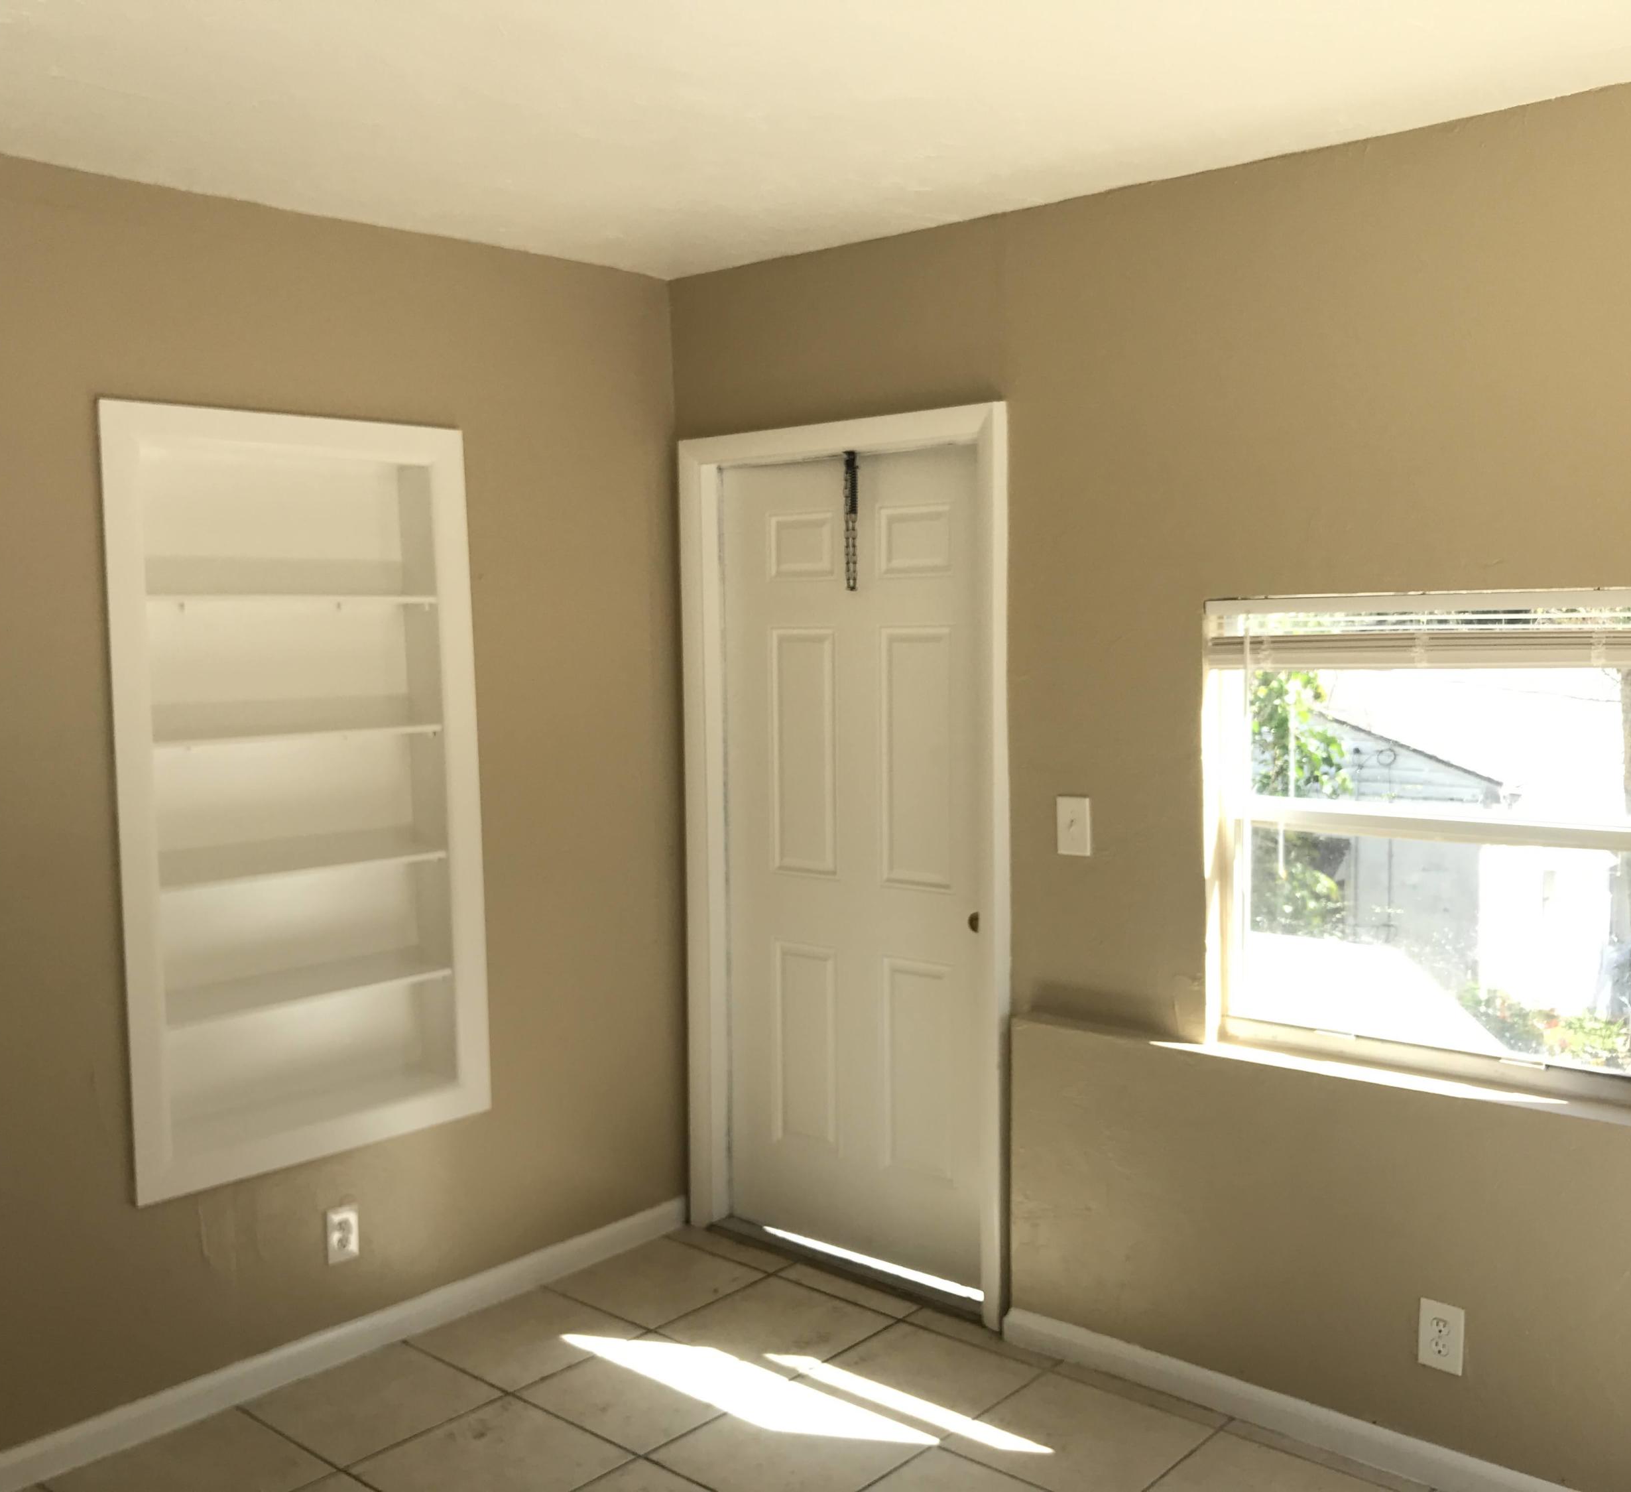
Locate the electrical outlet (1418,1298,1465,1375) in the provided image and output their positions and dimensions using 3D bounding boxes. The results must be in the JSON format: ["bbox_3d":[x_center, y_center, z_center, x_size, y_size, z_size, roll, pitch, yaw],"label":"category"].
[{"bbox_3d":[1.153,1.087,2.961,0.080,0.124,0.008,3,6,41],"label":"electrical outlet"}]

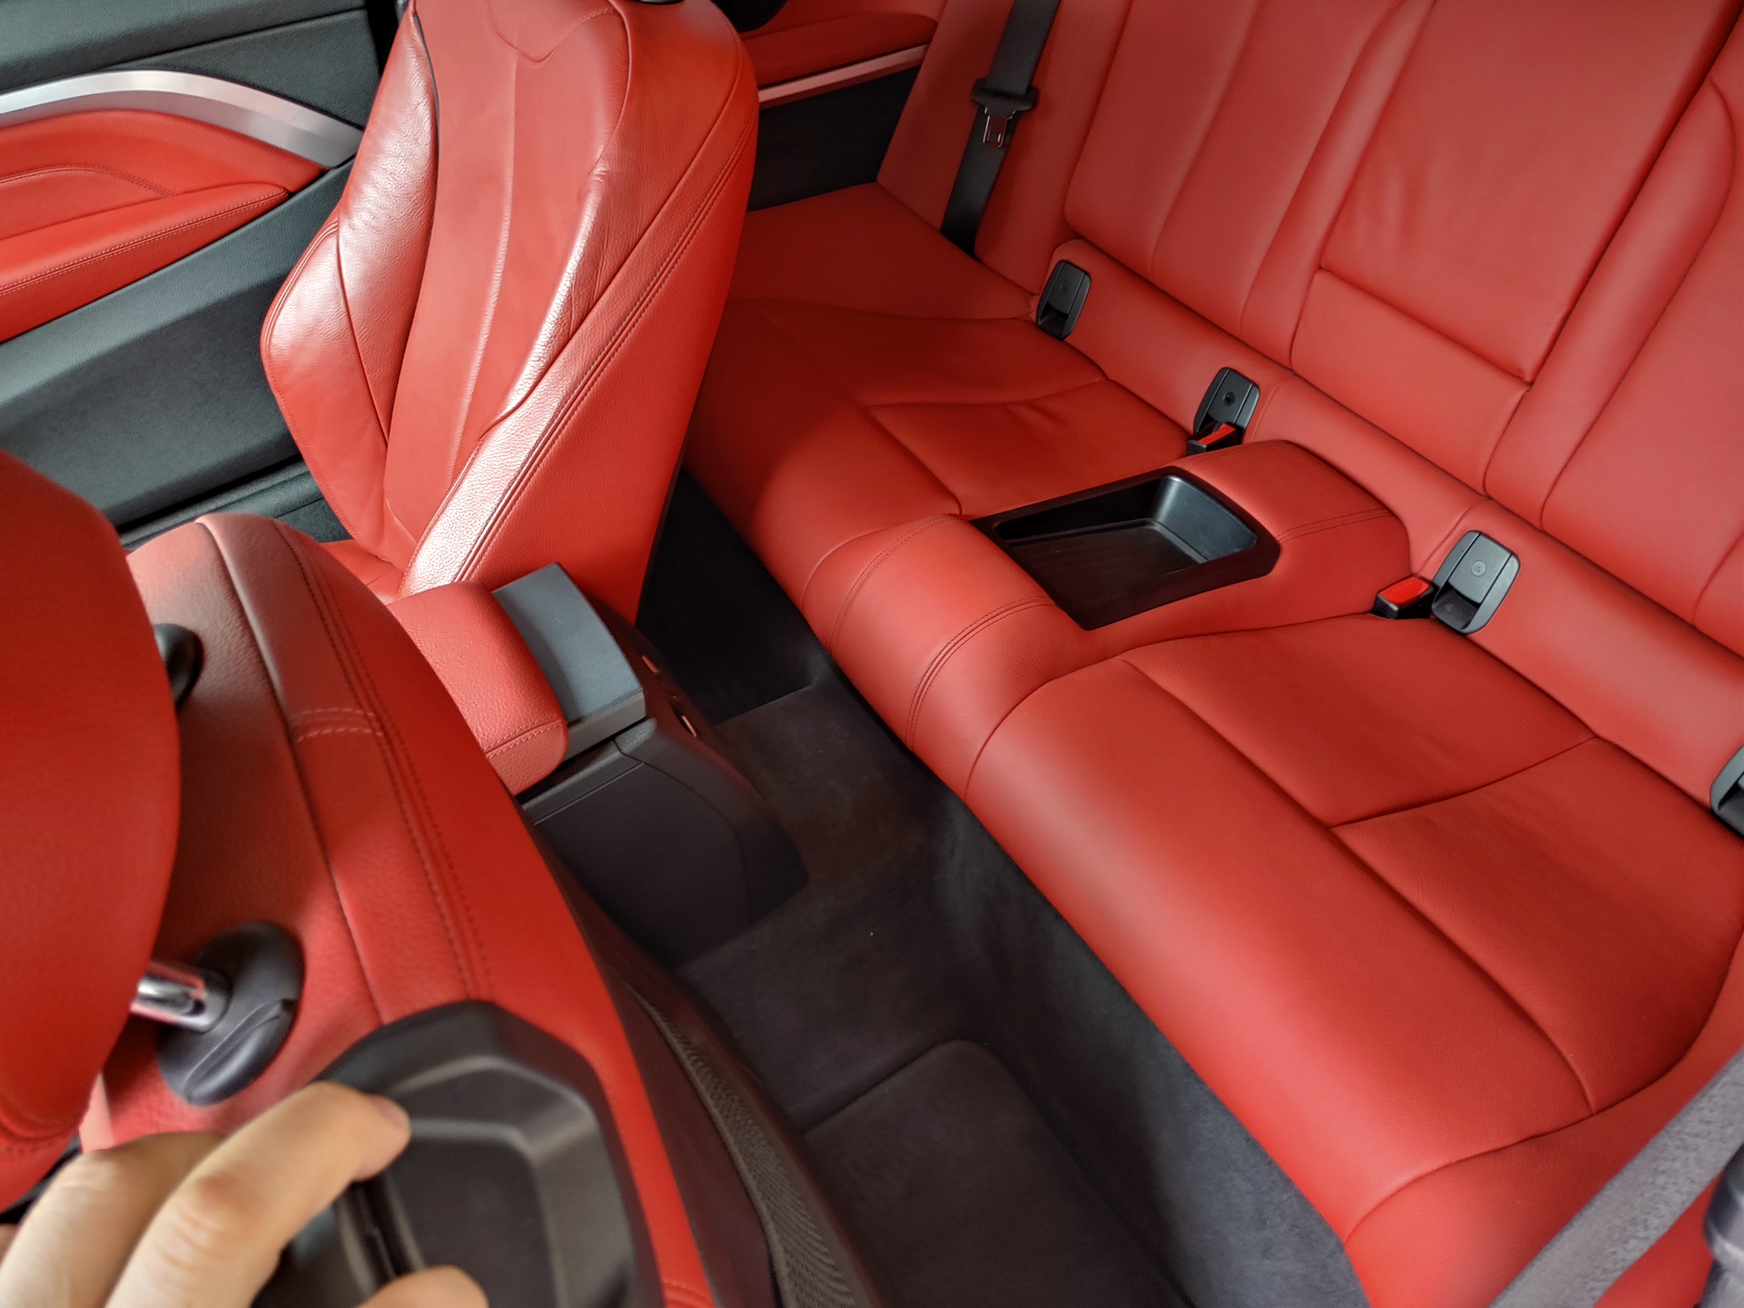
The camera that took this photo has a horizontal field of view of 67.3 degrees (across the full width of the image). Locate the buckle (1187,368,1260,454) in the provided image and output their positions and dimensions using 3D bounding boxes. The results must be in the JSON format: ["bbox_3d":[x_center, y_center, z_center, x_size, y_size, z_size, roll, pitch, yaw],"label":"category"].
[{"bbox_3d":[0.363,-0.244,1.358,0.046,0.080,0.056,-3,38,-37],"label":"buckle"}]

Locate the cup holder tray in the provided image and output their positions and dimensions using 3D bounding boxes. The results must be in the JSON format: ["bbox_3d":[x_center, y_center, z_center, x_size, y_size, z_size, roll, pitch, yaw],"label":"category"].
[{"bbox_3d":[0.224,-0.079,1.151,0.230,0.060,0.152,-20,46,-25],"label":"cup holder tray"}]

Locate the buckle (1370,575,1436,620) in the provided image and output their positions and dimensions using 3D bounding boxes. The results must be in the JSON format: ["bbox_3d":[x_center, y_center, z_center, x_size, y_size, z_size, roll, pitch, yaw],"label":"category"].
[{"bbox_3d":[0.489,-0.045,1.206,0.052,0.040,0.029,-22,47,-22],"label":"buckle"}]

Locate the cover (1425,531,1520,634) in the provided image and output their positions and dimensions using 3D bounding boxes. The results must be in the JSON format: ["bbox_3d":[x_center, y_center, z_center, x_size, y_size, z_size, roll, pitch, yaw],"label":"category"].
[{"bbox_3d":[0.529,-0.064,1.158,0.025,0.079,0.056,-1,36,-39],"label":"cover"}]

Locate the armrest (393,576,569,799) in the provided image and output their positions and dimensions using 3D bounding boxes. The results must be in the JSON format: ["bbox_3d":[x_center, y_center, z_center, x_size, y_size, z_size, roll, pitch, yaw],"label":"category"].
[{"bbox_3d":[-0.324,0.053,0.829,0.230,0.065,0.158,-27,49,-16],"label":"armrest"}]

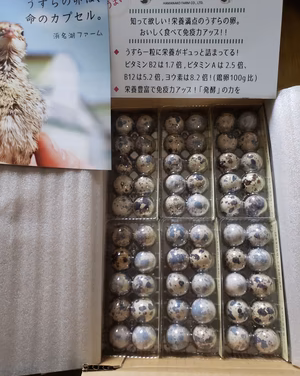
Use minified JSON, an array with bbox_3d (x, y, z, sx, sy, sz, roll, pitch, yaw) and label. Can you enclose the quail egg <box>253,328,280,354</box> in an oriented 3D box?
[{"bbox_3d":[0.128,0.168,0.332,0.027,0.032,0.027,-1,75,4],"label":"quail egg"}]

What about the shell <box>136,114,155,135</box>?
[{"bbox_3d":[-0.006,-0.086,0.406,0.025,0.032,0.025,-1,75,3],"label":"shell"}]

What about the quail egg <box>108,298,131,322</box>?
[{"bbox_3d":[-0.035,0.142,0.351,0.025,0.032,0.025,-1,75,4],"label":"quail egg"}]

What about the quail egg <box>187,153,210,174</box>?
[{"bbox_3d":[0.062,-0.031,0.389,0.025,0.032,0.025,-1,75,4],"label":"quail egg"}]

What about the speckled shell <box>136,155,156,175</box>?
[{"bbox_3d":[-0.006,-0.031,0.394,0.026,0.032,0.026,-1,74,5],"label":"speckled shell"}]

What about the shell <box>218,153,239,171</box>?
[{"bbox_3d":[0.101,-0.034,0.387,0.026,0.032,0.026,-1,75,4],"label":"shell"}]

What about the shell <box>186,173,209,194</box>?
[{"bbox_3d":[0.059,-0.004,0.372,0.026,0.032,0.026,-1,75,3],"label":"shell"}]

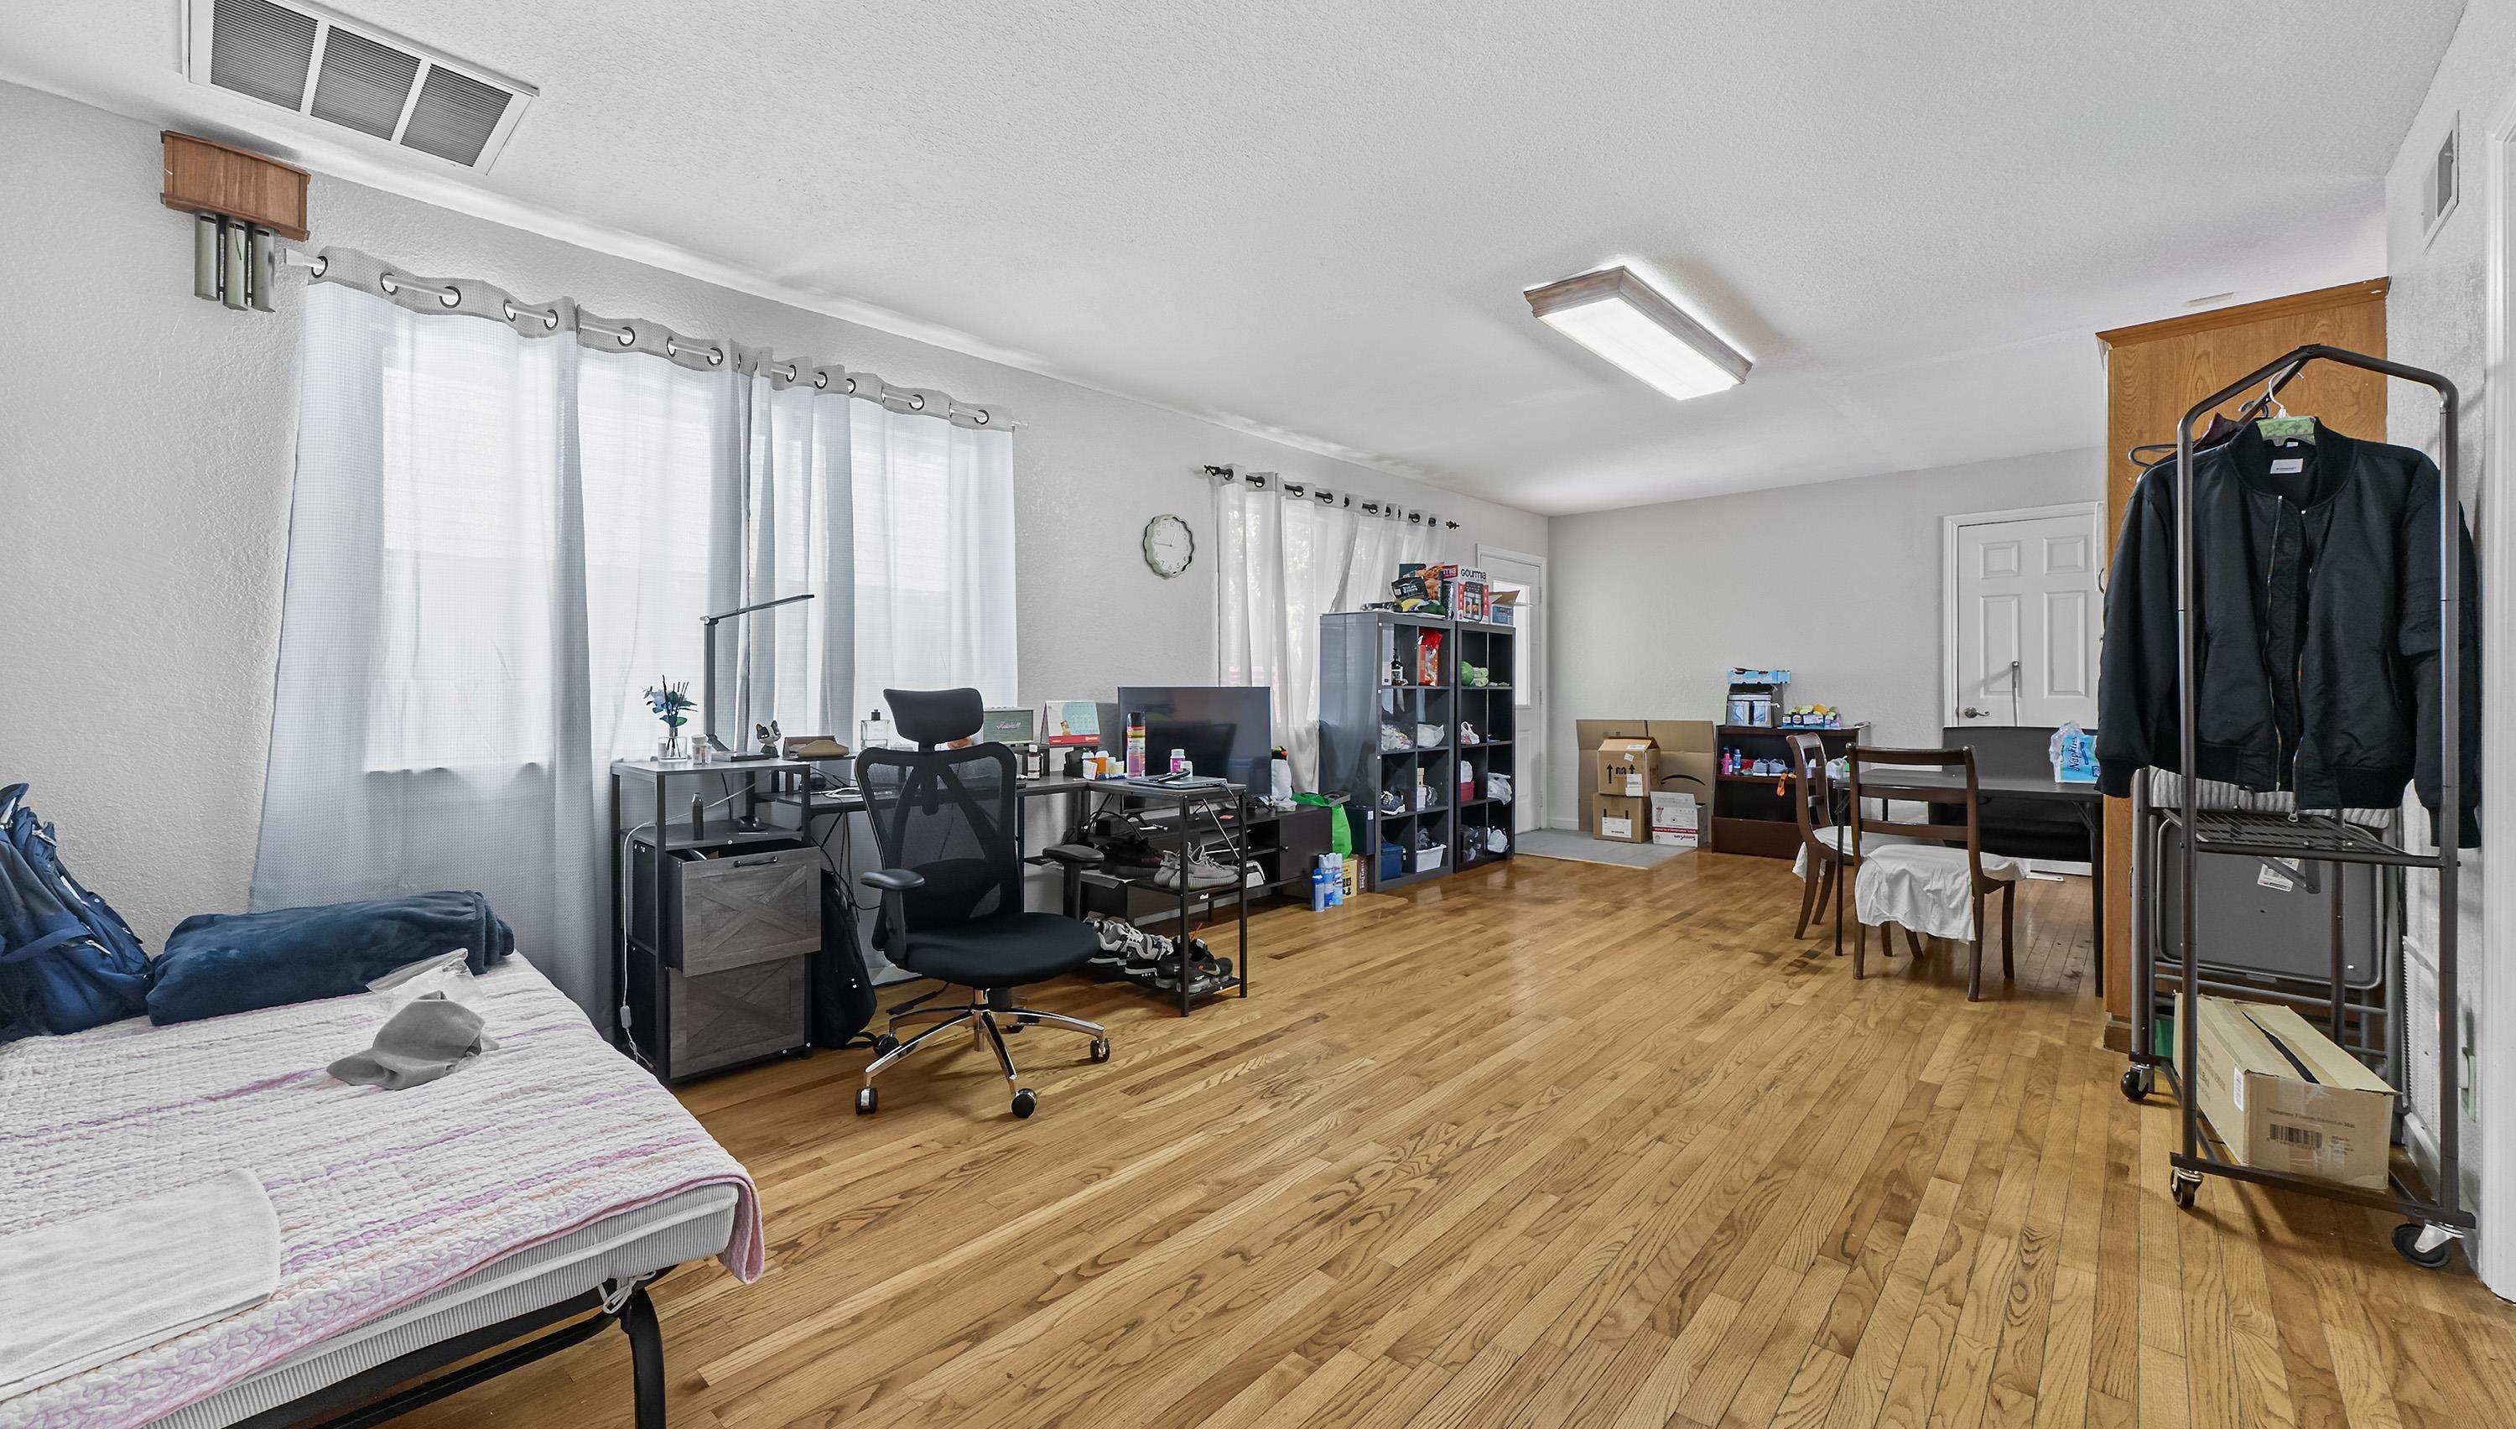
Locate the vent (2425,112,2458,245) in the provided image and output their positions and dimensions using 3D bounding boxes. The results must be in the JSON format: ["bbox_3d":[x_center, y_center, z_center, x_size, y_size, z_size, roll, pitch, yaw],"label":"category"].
[{"bbox_3d":[2.589,-1.154,2.154,0.020,0.200,0.340,1,1,42],"label":"vent"}]

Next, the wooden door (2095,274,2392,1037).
[{"bbox_3d":[2.755,-0.066,2.770,0.580,2.140,0.070,1,1,42],"label":"wooden door"}]

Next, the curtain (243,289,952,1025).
[{"bbox_3d":[-1.697,-0.116,3.061,0.130,2.100,2.050,0,1,42],"label":"curtain"}]

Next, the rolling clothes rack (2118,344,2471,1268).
[{"bbox_3d":[2.247,0.141,2.153,0.410,1.740,0.690,1,1,36],"label":"rolling clothes rack"}]

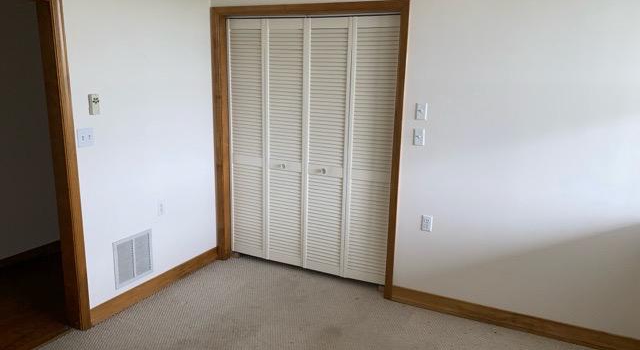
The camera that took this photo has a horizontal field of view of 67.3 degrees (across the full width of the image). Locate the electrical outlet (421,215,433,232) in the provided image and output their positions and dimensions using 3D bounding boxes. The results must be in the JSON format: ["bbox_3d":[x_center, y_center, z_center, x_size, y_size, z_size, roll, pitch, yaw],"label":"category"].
[{"bbox_3d":[0.767,0.352,3.447,0.073,0.118,0.014,8,14,26],"label":"electrical outlet"}]

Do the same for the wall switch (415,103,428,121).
[{"bbox_3d":[0.699,-0.435,3.312,0.074,0.116,0.015,8,14,26],"label":"wall switch"}]

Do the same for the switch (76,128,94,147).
[{"bbox_3d":[-1.462,-0.234,3.021,0.014,0.116,0.116,8,14,26],"label":"switch"}]

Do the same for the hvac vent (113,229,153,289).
[{"bbox_3d":[-1.342,0.607,3.493,0.018,0.347,0.350,8,14,26],"label":"hvac vent"}]

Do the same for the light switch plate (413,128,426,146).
[{"bbox_3d":[0.692,-0.261,3.353,0.074,0.116,0.015,8,14,26],"label":"light switch plate"}]

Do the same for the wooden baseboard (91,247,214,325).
[{"bbox_3d":[-1.231,0.828,3.791,0.018,0.111,1.323,8,14,26],"label":"wooden baseboard"}]

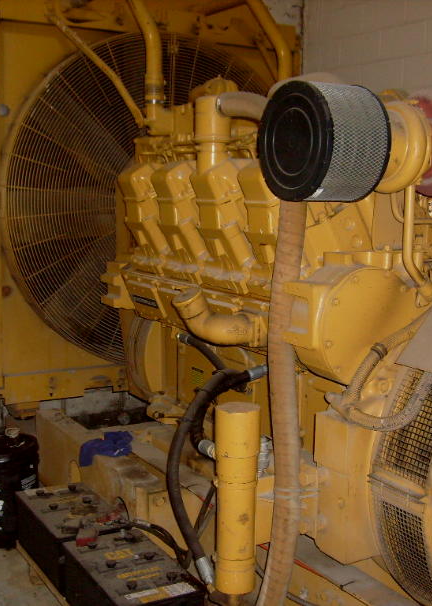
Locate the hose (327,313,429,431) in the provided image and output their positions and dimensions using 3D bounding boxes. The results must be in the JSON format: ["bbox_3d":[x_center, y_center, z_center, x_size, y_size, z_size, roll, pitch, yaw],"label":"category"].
[{"bbox_3d":[0.384,0.162,1.930,0.180,0.270,0.200,-3,9,-30],"label":"hose"}]

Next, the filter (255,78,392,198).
[{"bbox_3d":[0.259,-0.383,1.963,0.178,0.283,0.283,-3,9,-30],"label":"filter"}]

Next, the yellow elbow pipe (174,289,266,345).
[{"bbox_3d":[0.007,0.043,2.420,0.250,0.165,0.130,-3,9,-30],"label":"yellow elbow pipe"}]

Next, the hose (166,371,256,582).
[{"bbox_3d":[-0.019,0.512,2.440,0.240,0.640,0.220,-3,9,-30],"label":"hose"}]

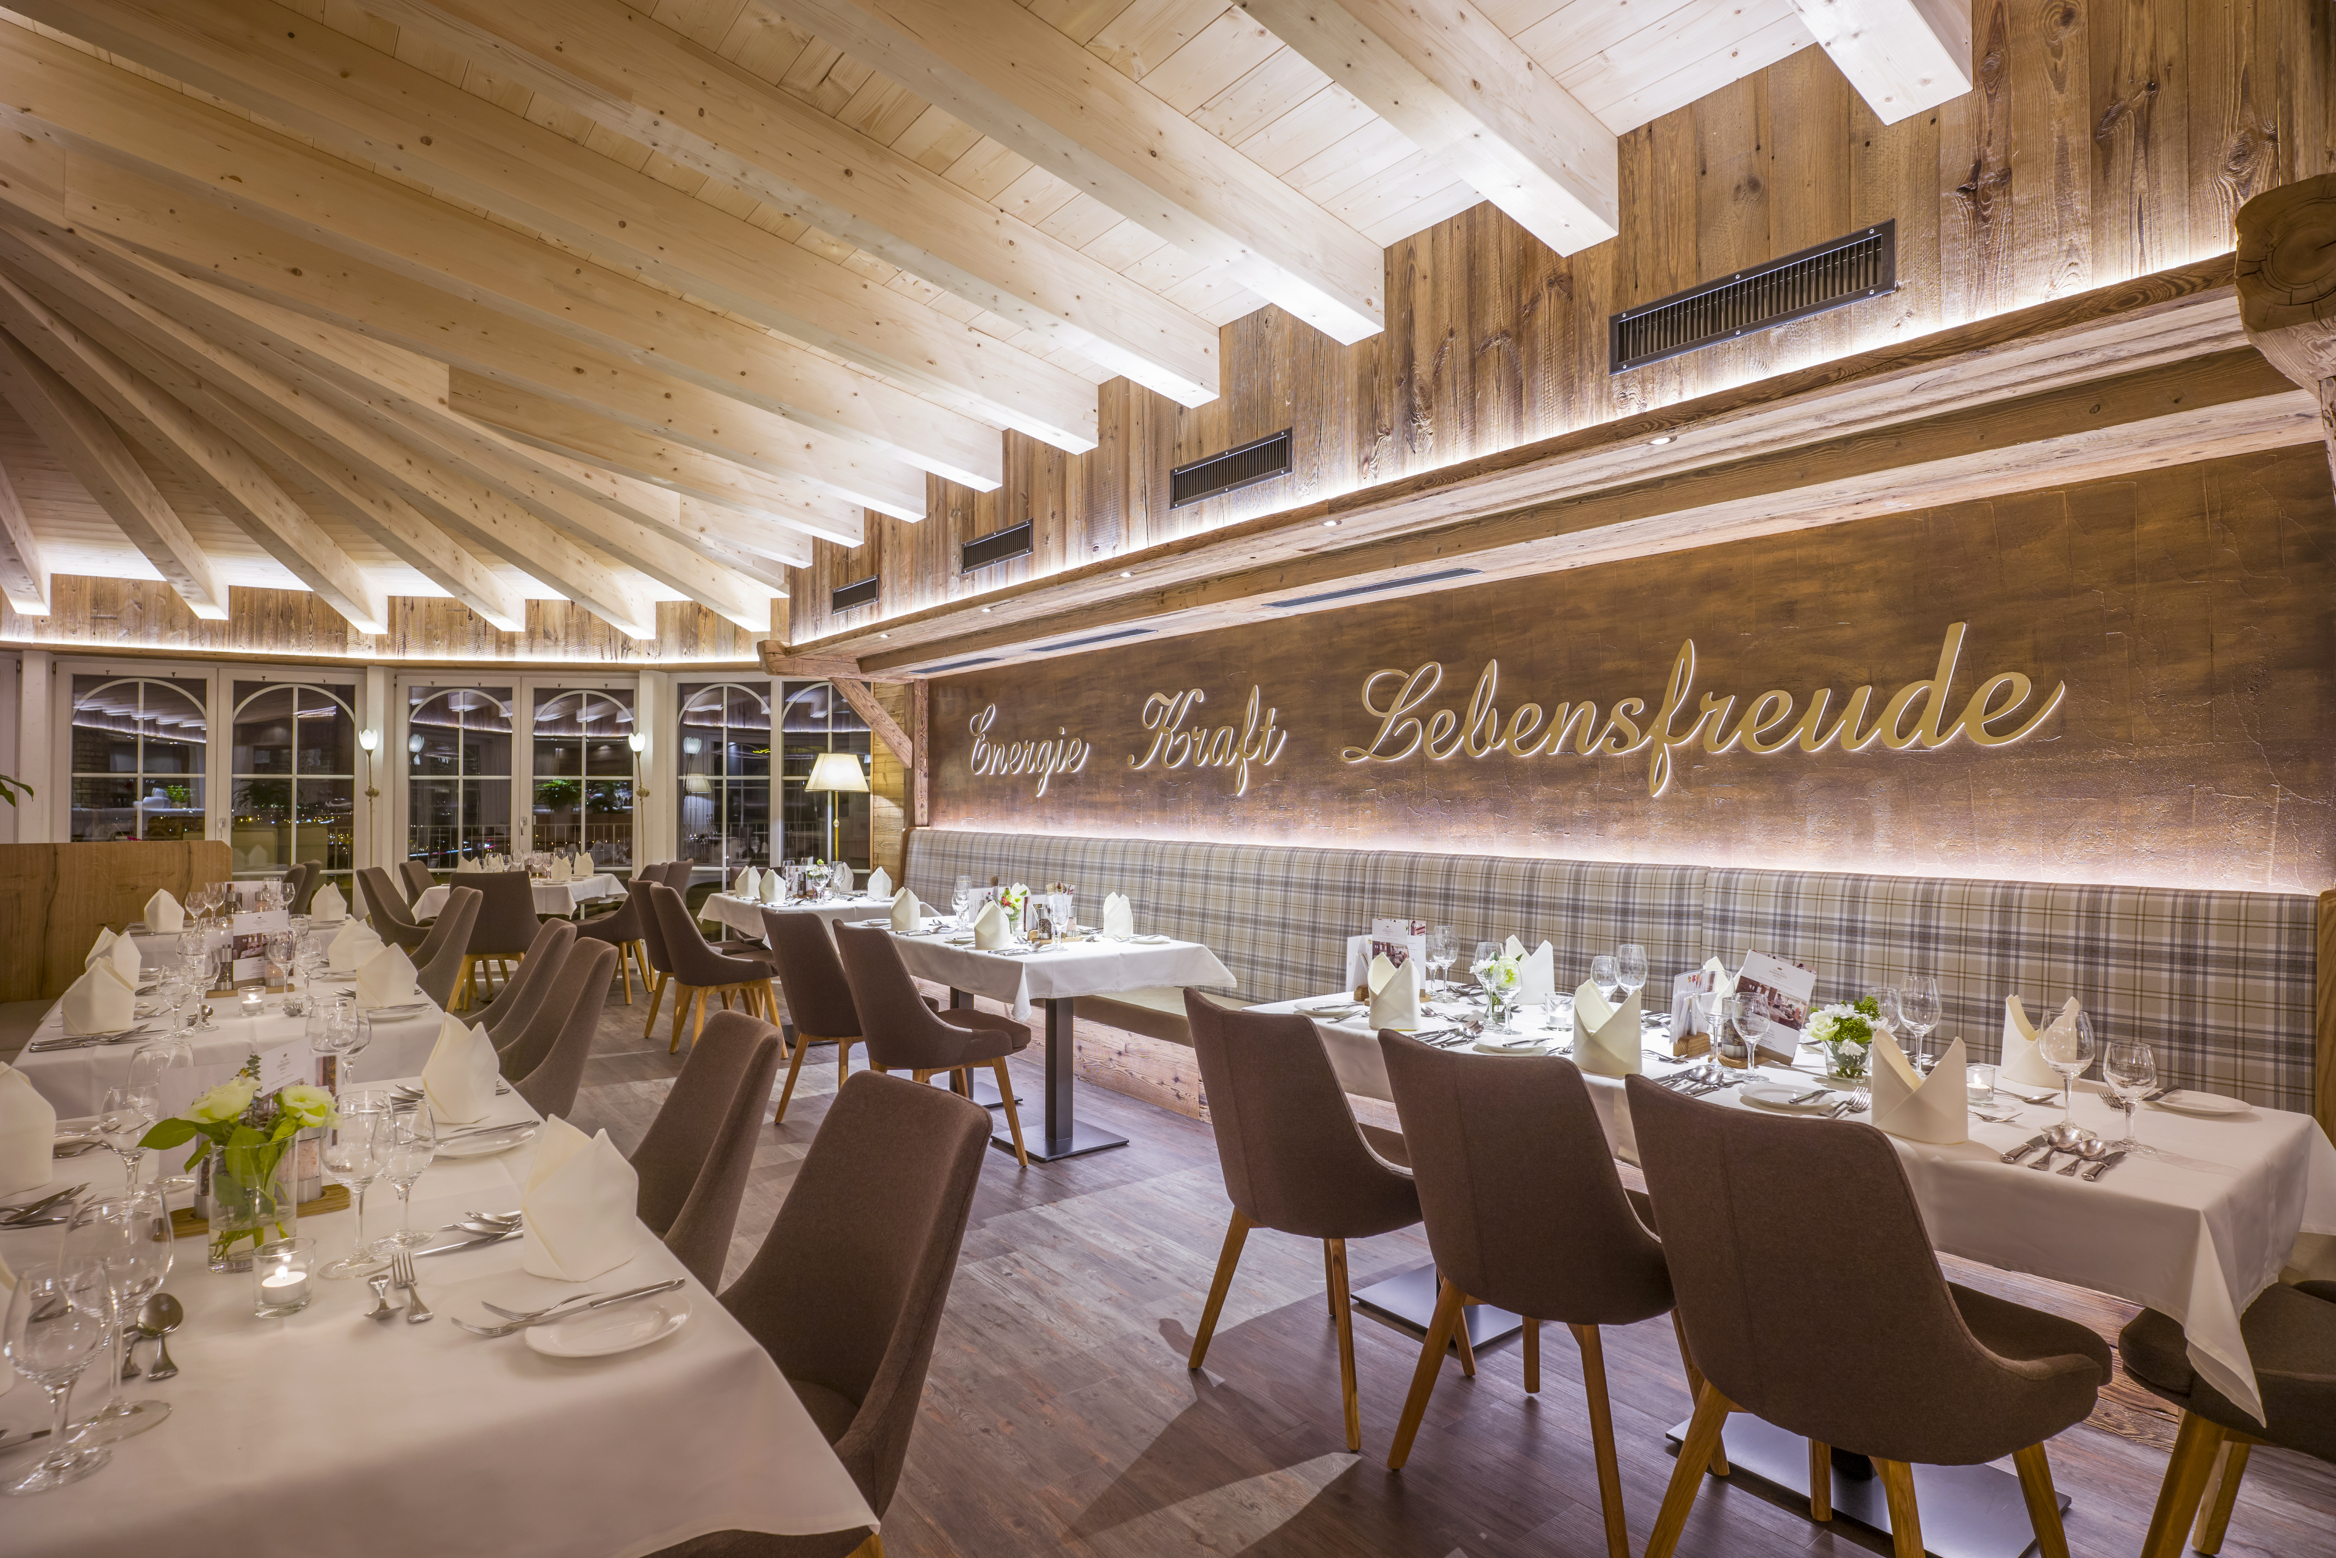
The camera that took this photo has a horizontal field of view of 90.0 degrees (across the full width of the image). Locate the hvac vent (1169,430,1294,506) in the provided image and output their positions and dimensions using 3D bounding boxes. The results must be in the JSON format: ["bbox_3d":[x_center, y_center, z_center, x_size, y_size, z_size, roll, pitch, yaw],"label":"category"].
[{"bbox_3d":[0.215,-1.103,4.192,0.030,0.148,0.650,1,-1,-39],"label":"hvac vent"}]

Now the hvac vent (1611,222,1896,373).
[{"bbox_3d":[1.322,-1.102,2.716,0.030,0.152,0.650,0,-1,-39],"label":"hvac vent"}]

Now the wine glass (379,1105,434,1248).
[{"bbox_3d":[-0.982,0.507,1.501,0.071,0.172,0.071,1,-1,-39],"label":"wine glass"}]

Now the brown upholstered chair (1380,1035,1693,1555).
[{"bbox_3d":[0.751,0.927,2.268,0.590,0.875,0.480,1,-1,-42],"label":"brown upholstered chair"}]

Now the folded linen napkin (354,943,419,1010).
[{"bbox_3d":[-2.144,0.533,3.211,0.138,0.172,0.120,1,-1,-39],"label":"folded linen napkin"}]

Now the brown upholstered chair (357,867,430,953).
[{"bbox_3d":[-4.660,0.993,7.200,0.590,0.880,0.500,0,-1,-14],"label":"brown upholstered chair"}]

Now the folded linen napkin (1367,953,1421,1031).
[{"bbox_3d":[0.562,0.523,2.903,0.100,0.167,0.125,0,-1,-39],"label":"folded linen napkin"}]

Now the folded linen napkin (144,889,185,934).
[{"bbox_3d":[-4.274,0.561,4.978,0.138,0.172,0.120,1,-1,-39],"label":"folded linen napkin"}]

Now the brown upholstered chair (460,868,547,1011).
[{"bbox_3d":[-3.960,0.990,6.990,0.500,0.880,0.590,0,-1,-16],"label":"brown upholstered chair"}]

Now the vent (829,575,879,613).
[{"bbox_3d":[-1.798,-1.049,6.705,0.030,0.150,0.650,1,-1,-39],"label":"vent"}]

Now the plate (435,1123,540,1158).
[{"bbox_3d":[-1.123,0.599,1.907,0.160,0.020,0.160,1,-1,-39],"label":"plate"}]

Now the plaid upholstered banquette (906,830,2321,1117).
[{"bbox_3d":[0.226,0.853,5.059,0.580,1.110,6.780,1,-1,-39],"label":"plaid upholstered banquette"}]

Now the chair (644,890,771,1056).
[{"bbox_3d":[-2.263,0.977,5.987,0.590,0.880,0.500,1,-1,-39],"label":"chair"}]

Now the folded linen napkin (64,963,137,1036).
[{"bbox_3d":[-2.633,0.531,2.880,0.120,0.180,0.130,1,-1,-39],"label":"folded linen napkin"}]

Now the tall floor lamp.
[{"bbox_3d":[-2.256,0.637,7.939,0.400,1.623,0.400,0,-1,-24],"label":"tall floor lamp"}]

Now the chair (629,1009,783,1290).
[{"bbox_3d":[-1.052,0.926,2.230,0.600,0.870,0.490,0,-1,-39],"label":"chair"}]

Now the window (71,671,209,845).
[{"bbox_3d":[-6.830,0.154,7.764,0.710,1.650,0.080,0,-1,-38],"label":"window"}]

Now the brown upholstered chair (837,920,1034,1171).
[{"bbox_3d":[-0.851,0.958,4.243,0.585,0.875,0.480,1,-1,-39],"label":"brown upholstered chair"}]

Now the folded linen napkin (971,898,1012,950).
[{"bbox_3d":[-0.658,0.546,4.385,0.135,0.172,0.120,0,-1,-9],"label":"folded linen napkin"}]

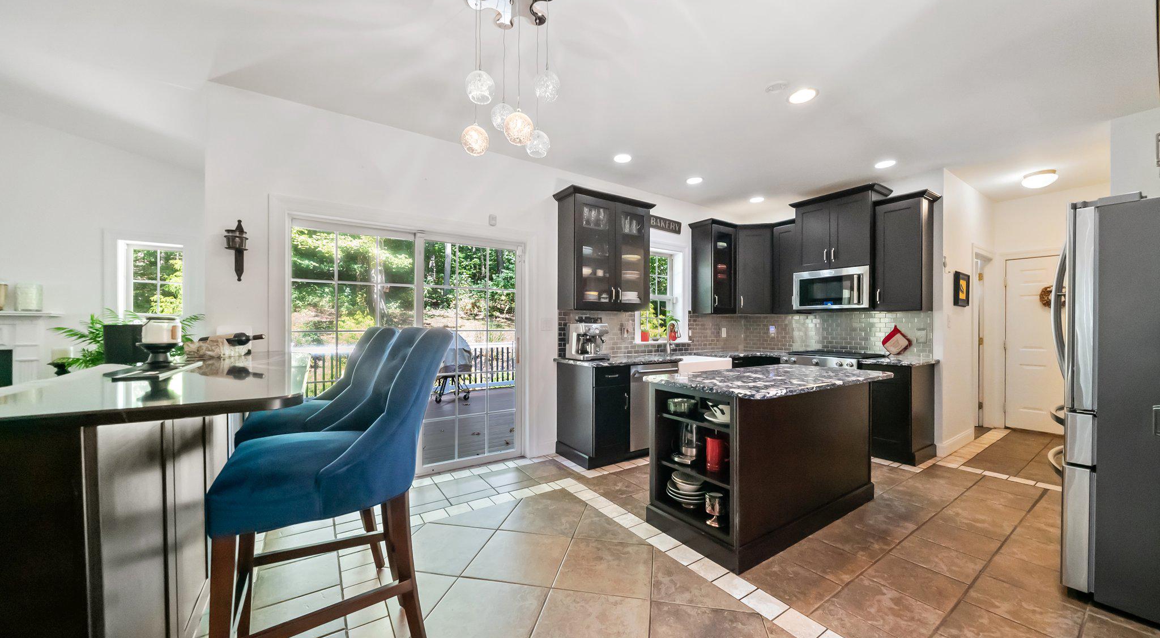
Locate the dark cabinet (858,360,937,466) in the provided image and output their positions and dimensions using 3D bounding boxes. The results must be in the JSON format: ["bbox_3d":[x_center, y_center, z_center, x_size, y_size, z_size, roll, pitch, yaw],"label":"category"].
[{"bbox_3d":[3.068,0.853,3.723,0.605,0.890,0.402,0,0,-33],"label":"dark cabinet"}]

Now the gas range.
[{"bbox_3d":[2.730,0.834,4.212,0.690,0.930,0.760,0,0,-34],"label":"gas range"}]

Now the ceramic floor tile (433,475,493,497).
[{"bbox_3d":[-0.872,1.275,2.939,0.333,0.012,0.299,0,0,-34],"label":"ceramic floor tile"}]

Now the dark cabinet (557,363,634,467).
[{"bbox_3d":[0.115,0.849,3.584,0.405,0.890,0.635,0,0,-33],"label":"dark cabinet"}]

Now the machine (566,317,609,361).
[{"bbox_3d":[0.083,0.178,3.729,0.313,0.403,0.313,0,0,-33],"label":"machine"}]

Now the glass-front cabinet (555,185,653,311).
[{"bbox_3d":[0.263,-0.634,3.886,1.000,1.110,0.355,0,0,-34],"label":"glass-front cabinet"}]

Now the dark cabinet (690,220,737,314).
[{"bbox_3d":[1.677,-0.625,4.839,0.497,1.107,0.350,0,0,-34],"label":"dark cabinet"}]

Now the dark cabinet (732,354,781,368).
[{"bbox_3d":[1.928,0.849,4.758,1.000,0.876,0.600,0,0,-33],"label":"dark cabinet"}]

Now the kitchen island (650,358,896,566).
[{"bbox_3d":[1.288,0.823,2.567,1.660,0.914,0.810,0,0,-35],"label":"kitchen island"}]

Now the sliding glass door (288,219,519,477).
[{"bbox_3d":[-1.267,0.294,3.099,1.729,1.950,0.100,0,0,-33],"label":"sliding glass door"}]

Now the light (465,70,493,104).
[{"bbox_3d":[-0.400,-0.927,1.548,0.118,0.115,0.118,0,0,-33],"label":"light"}]

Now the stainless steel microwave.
[{"bbox_3d":[2.855,-0.322,4.298,0.405,0.425,0.755,0,0,-34],"label":"stainless steel microwave"}]

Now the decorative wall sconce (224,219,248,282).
[{"bbox_3d":[-2.130,-0.424,2.414,0.115,0.395,0.130,0,0,-34],"label":"decorative wall sconce"}]

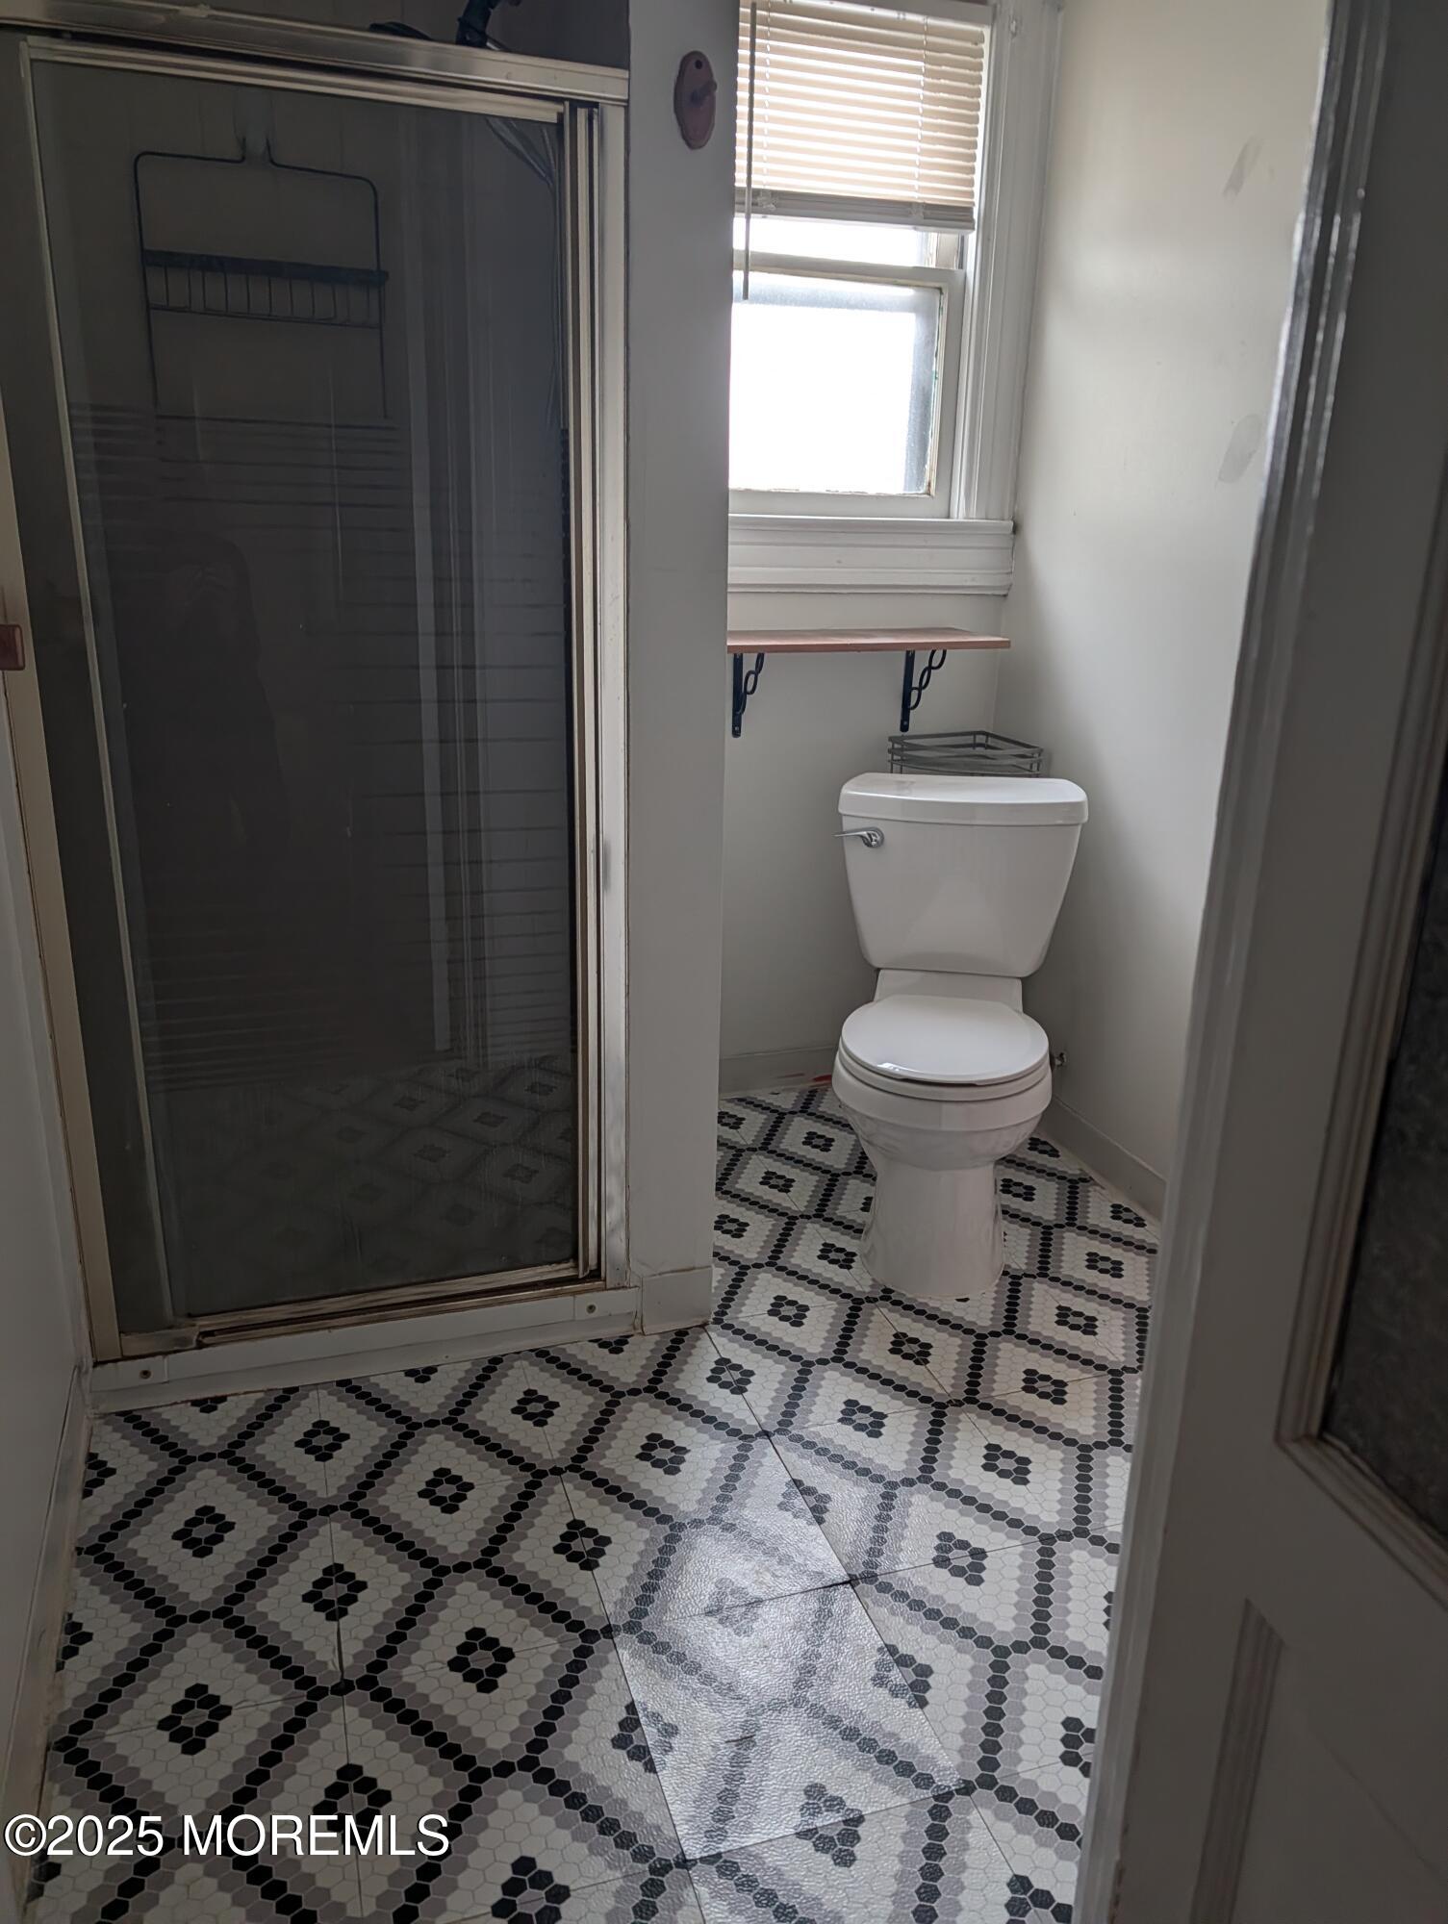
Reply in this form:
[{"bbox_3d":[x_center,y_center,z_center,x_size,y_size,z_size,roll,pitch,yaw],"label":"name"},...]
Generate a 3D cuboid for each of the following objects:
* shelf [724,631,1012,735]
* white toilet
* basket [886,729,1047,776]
[{"bbox_3d":[0.237,-0.584,2.847,0.680,0.235,0.260,-4,18,-18],"label":"shelf"},{"bbox_3d":[0.430,0.126,2.458,0.470,0.795,0.730,4,17,6],"label":"white toilet"},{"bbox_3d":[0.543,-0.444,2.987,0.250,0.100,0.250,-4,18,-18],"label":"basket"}]

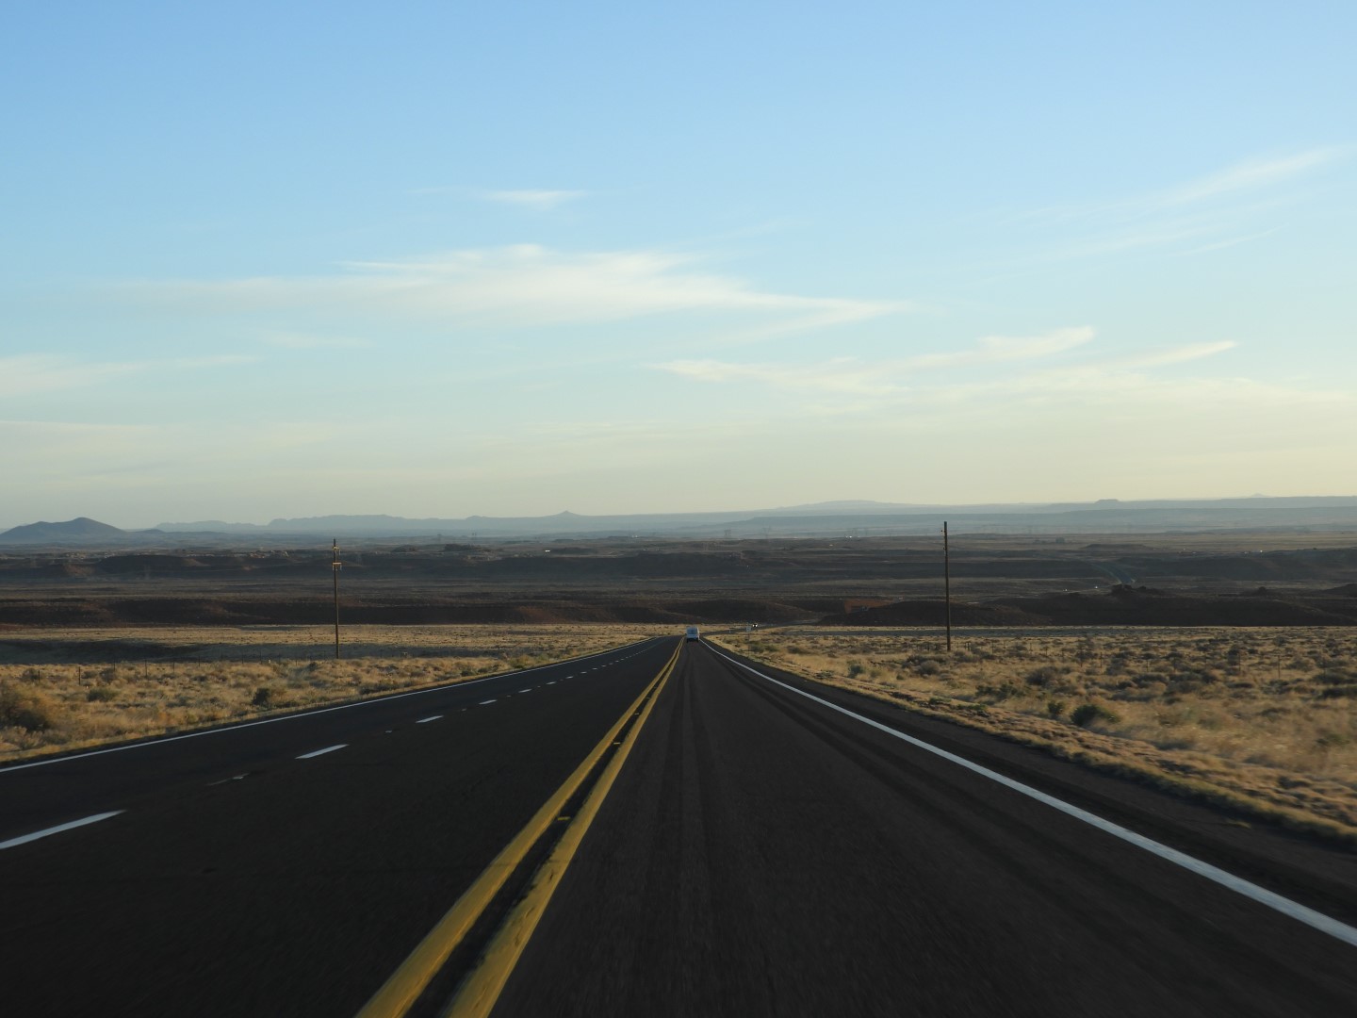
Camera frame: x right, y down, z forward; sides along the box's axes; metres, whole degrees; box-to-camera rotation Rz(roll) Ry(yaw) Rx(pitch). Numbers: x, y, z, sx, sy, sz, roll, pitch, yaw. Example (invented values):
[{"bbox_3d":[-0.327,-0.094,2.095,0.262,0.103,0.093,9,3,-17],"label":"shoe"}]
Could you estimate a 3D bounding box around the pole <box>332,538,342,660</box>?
[{"bbox_3d":[-31.107,8.247,214.000,1.000,11.200,0.400,-1,0,-8],"label":"pole"}]

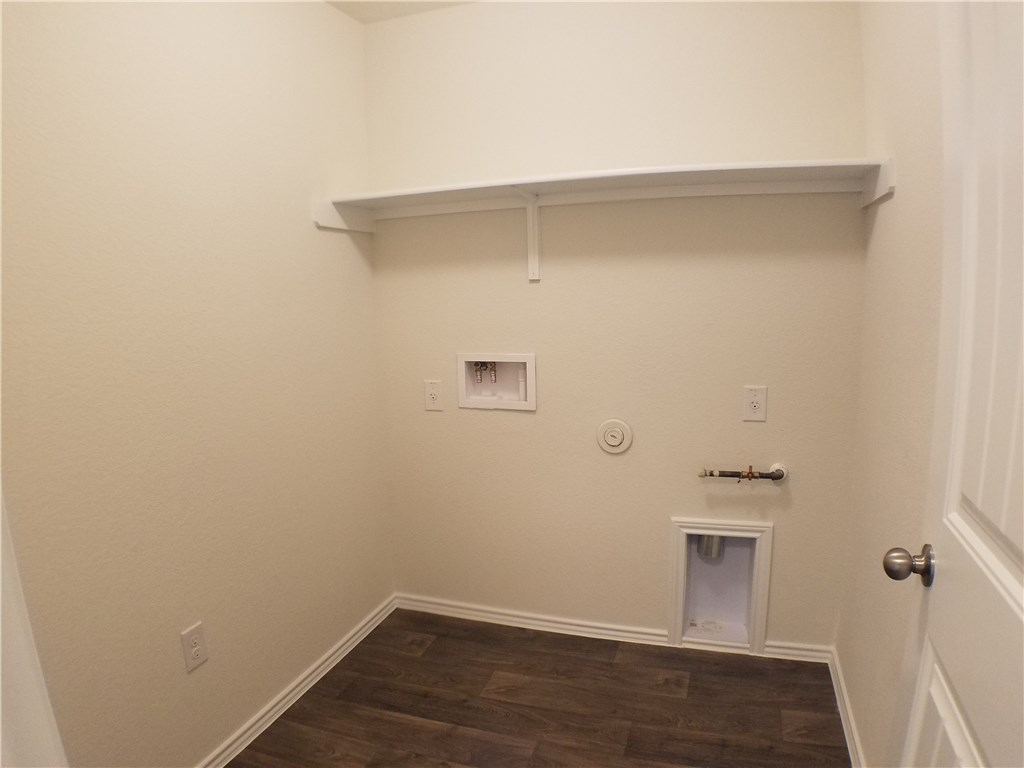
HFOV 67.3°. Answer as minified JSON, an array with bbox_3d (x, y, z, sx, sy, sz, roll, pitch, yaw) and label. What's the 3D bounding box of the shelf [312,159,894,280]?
[{"bbox_3d":[0.217,-0.475,2.395,1.675,0.305,0.380,1,9,19],"label":"shelf"}]

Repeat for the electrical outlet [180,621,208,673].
[{"bbox_3d":[-0.857,0.711,2.080,0.010,0.115,0.070,1,9,19],"label":"electrical outlet"}]

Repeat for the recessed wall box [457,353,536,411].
[{"bbox_3d":[-0.042,-0.015,2.867,0.300,0.200,0.095,1,9,19],"label":"recessed wall box"}]

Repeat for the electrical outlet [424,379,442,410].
[{"bbox_3d":[-0.297,0.043,2.910,0.070,0.115,0.010,1,9,19],"label":"electrical outlet"}]

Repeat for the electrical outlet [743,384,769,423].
[{"bbox_3d":[0.801,0.065,2.530,0.070,0.115,0.010,1,9,19],"label":"electrical outlet"}]

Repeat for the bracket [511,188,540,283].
[{"bbox_3d":[0.050,-0.477,2.510,0.042,0.285,0.270,1,9,19],"label":"bracket"}]

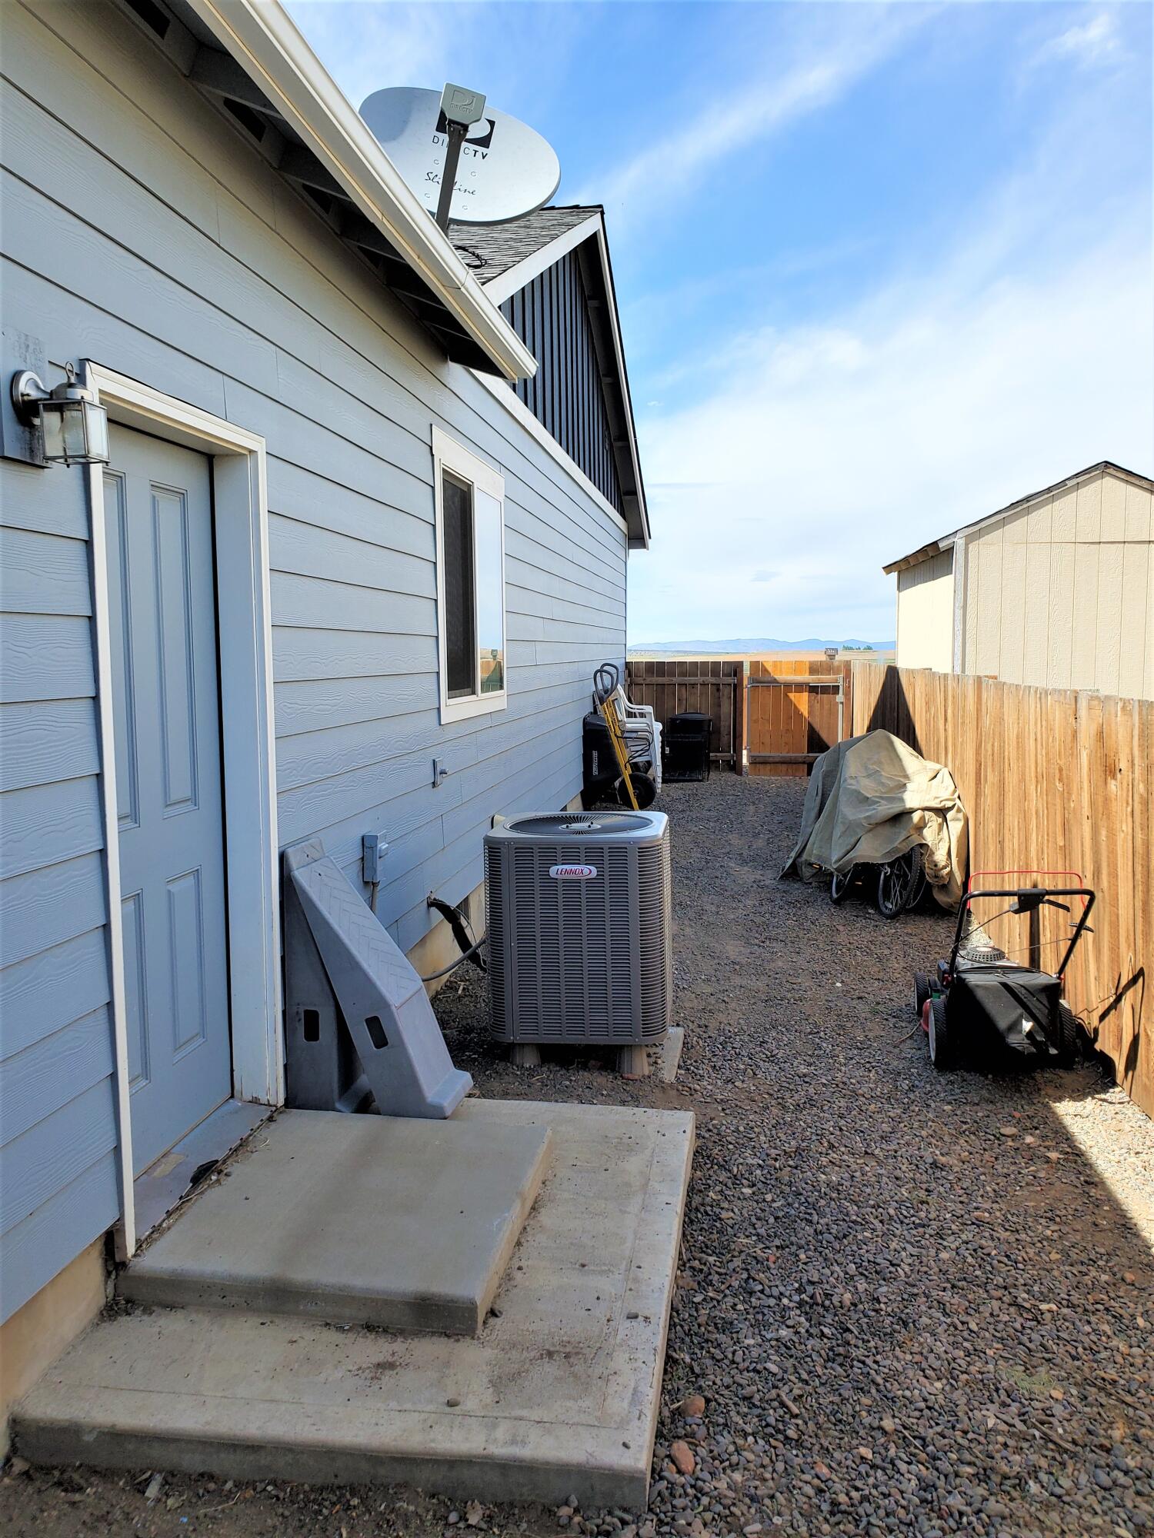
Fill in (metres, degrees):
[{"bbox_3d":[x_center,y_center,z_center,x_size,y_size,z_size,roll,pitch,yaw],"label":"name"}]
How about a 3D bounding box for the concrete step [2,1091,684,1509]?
[{"bbox_3d":[-0.392,1.288,3.150,1.330,0.090,1.755,0,6,8],"label":"concrete step"}]

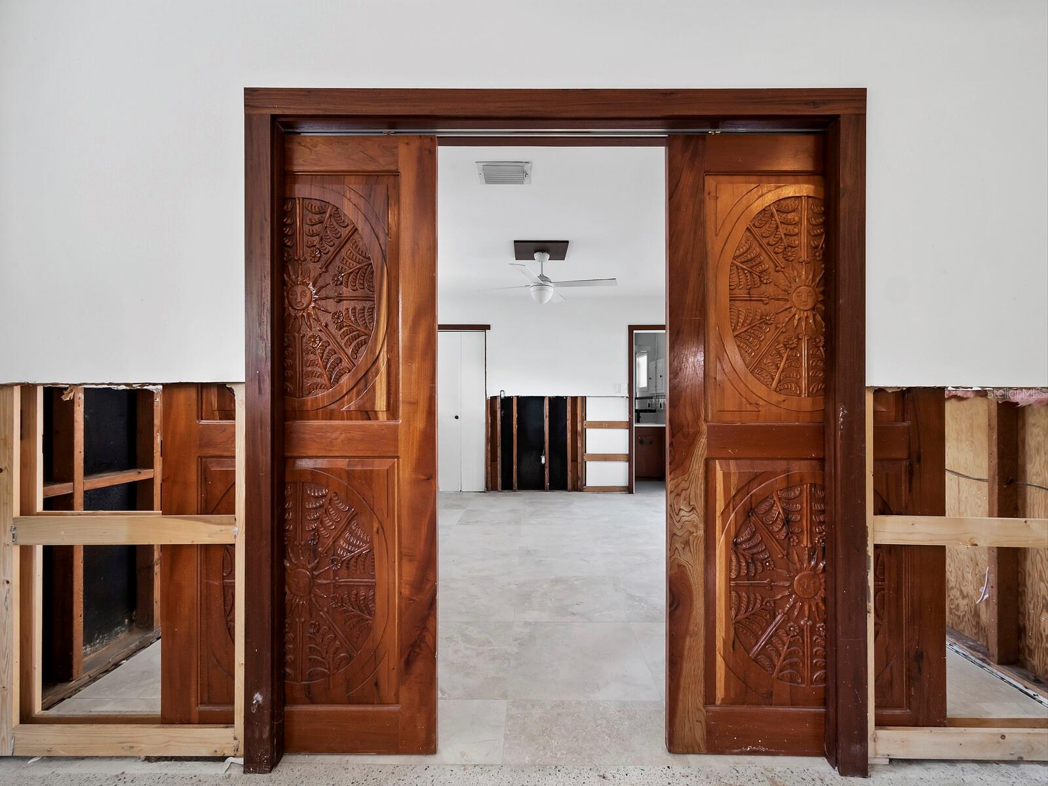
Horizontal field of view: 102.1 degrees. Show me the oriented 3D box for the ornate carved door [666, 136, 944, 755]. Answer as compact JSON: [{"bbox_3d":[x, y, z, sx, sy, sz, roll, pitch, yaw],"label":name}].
[{"bbox_3d":[0.936,0.170,1.420,0.914,2.044,0.045,0,0,0],"label":"ornate carved door"}]

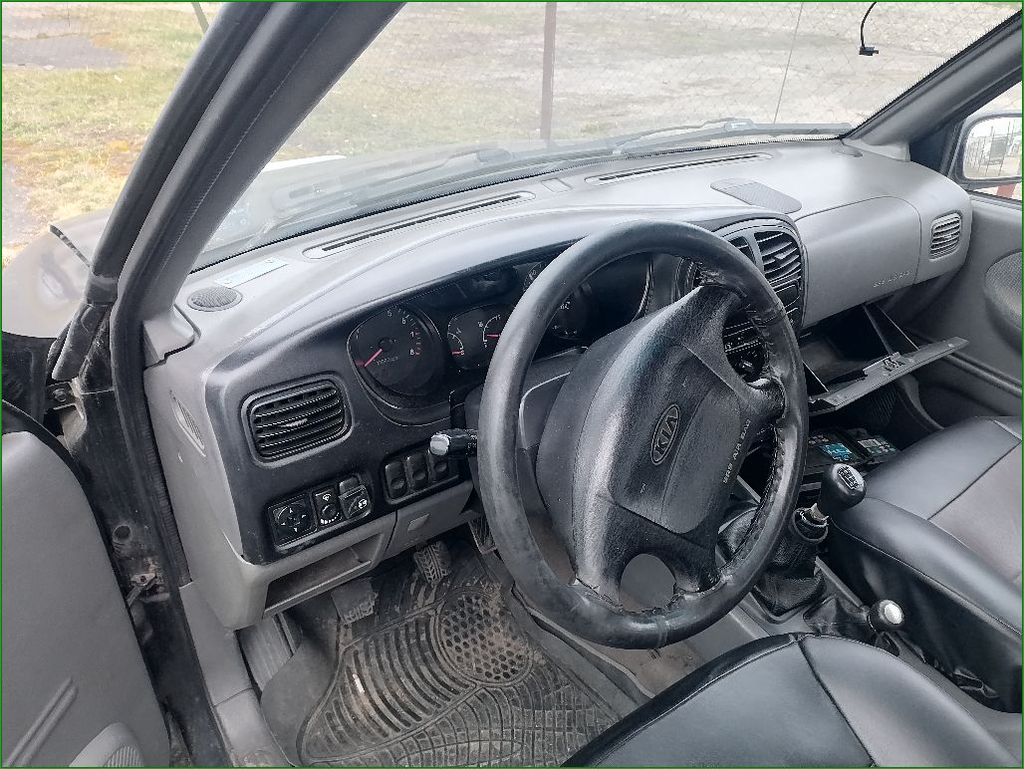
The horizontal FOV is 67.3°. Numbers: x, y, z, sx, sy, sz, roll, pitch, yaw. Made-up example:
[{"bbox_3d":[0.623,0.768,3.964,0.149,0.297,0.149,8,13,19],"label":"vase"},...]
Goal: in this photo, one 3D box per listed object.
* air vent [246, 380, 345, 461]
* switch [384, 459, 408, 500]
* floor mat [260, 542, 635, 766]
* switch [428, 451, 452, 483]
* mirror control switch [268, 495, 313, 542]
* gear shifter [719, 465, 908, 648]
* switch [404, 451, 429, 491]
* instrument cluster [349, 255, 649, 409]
[{"bbox_3d":[-0.217,0.032,0.763,0.101,0.075,0.030,-19,25,-29],"label":"air vent"},{"bbox_3d":[-0.127,0.104,0.837,0.024,0.043,0.015,-19,25,-29],"label":"switch"},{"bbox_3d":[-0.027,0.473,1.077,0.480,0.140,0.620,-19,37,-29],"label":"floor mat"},{"bbox_3d":[-0.081,0.091,0.866,0.024,0.043,0.015,-19,25,-29],"label":"switch"},{"bbox_3d":[-0.226,0.136,0.782,0.042,0.046,0.016,-19,25,-29],"label":"mirror control switch"},{"bbox_3d":[0.413,0.194,1.032,0.145,0.240,0.280,-19,37,-29],"label":"gear shifter"},{"bbox_3d":[-0.105,0.096,0.851,0.024,0.043,0.015,-19,25,-29],"label":"switch"},{"bbox_3d":[-0.007,-0.088,0.883,0.380,0.120,0.070,-19,22,-29],"label":"instrument cluster"}]

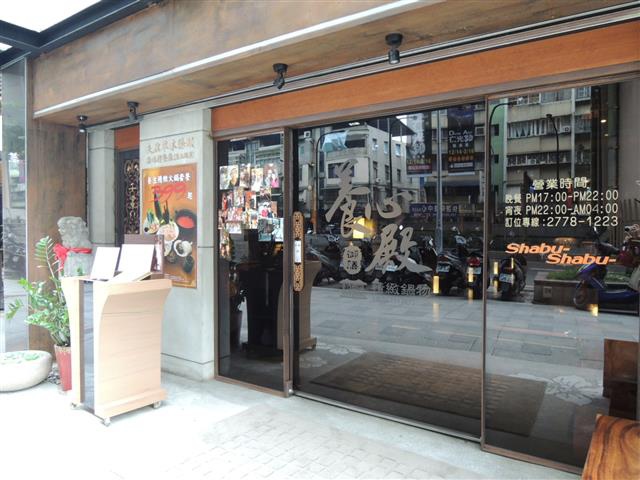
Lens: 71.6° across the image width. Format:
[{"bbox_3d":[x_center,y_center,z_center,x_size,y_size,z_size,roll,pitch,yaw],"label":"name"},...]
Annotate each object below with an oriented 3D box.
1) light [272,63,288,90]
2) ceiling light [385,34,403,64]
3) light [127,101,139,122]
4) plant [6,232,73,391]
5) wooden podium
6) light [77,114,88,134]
[{"bbox_3d":[-0.299,-1.210,3.313,0.110,0.165,0.120,1,2,33],"label":"light"},{"bbox_3d":[0.466,-1.195,2.799,0.110,0.165,0.110,0,1,0],"label":"ceiling light"},{"bbox_3d":[-1.816,-1.240,4.310,0.110,0.160,0.120,0,1,-12],"label":"light"},{"bbox_3d":[-2.453,0.668,3.936,0.660,1.360,0.600,1,2,33],"label":"plant"},{"bbox_3d":[-1.658,0.839,3.608,0.806,1.037,0.496,1,2,38],"label":"wooden podium"},{"bbox_3d":[-2.601,-1.253,4.861,0.110,0.165,0.110,1,2,33],"label":"light"}]

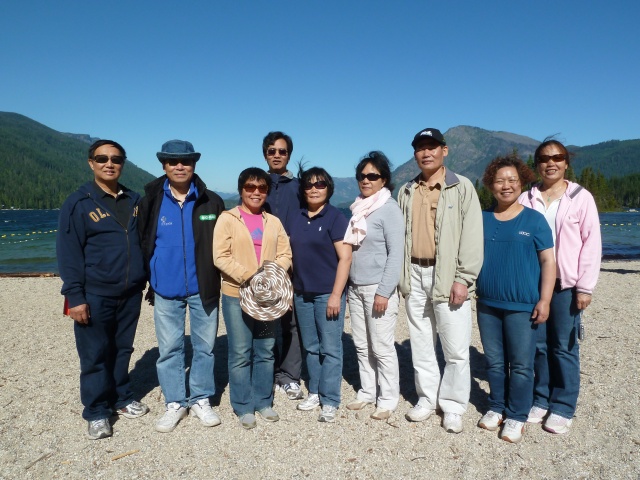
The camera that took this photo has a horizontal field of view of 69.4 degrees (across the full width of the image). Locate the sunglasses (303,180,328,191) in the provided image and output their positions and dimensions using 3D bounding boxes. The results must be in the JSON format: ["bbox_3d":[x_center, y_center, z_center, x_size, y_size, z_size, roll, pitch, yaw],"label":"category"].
[{"bbox_3d":[-0.028,-0.337,2.853,0.145,0.048,0.145,1,4,9],"label":"sunglasses"}]

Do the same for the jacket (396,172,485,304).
[{"bbox_3d":[0.720,-0.027,2.775,0.490,0.745,0.290,2,5,28],"label":"jacket"}]

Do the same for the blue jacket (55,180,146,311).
[{"bbox_3d":[-1.297,0.033,2.769,0.500,0.710,0.300,-3,5,-36],"label":"blue jacket"}]

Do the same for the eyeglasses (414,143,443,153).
[{"bbox_3d":[0.650,-0.536,2.720,0.143,0.044,0.140,2,5,32],"label":"eyeglasses"}]

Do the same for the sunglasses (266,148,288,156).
[{"bbox_3d":[-0.284,-0.582,3.120,0.143,0.048,0.140,0,4,-3],"label":"sunglasses"}]

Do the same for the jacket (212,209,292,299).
[{"bbox_3d":[-0.408,0.075,2.792,0.470,0.530,0.330,-1,4,-13],"label":"jacket"}]

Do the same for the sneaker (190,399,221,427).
[{"bbox_3d":[-0.700,1.051,2.825,0.106,0.110,0.285,-3,5,-36],"label":"sneaker"}]

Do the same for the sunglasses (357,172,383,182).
[{"bbox_3d":[0.320,-0.376,2.810,0.146,0.050,0.140,3,5,34],"label":"sunglasses"}]

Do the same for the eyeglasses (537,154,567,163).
[{"bbox_3d":[1.369,-0.471,2.710,0.146,0.047,0.140,0,3,32],"label":"eyeglasses"}]

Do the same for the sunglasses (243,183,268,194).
[{"bbox_3d":[-0.384,-0.300,2.720,0.148,0.056,0.140,2,3,-12],"label":"sunglasses"}]

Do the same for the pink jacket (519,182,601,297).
[{"bbox_3d":[1.404,-0.015,2.756,0.480,0.640,0.290,3,5,33],"label":"pink jacket"}]

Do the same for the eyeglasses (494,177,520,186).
[{"bbox_3d":[1.045,-0.327,2.583,0.142,0.045,0.140,2,4,24],"label":"eyeglasses"}]

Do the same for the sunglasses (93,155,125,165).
[{"bbox_3d":[-1.167,-0.435,2.540,0.152,0.048,0.140,0,3,-31],"label":"sunglasses"}]

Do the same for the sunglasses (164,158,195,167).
[{"bbox_3d":[-0.815,-0.441,2.670,0.148,0.046,0.140,-1,4,-20],"label":"sunglasses"}]

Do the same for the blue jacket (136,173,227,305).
[{"bbox_3d":[-0.806,0.003,2.690,0.490,0.750,0.300,-1,4,-15],"label":"blue jacket"}]

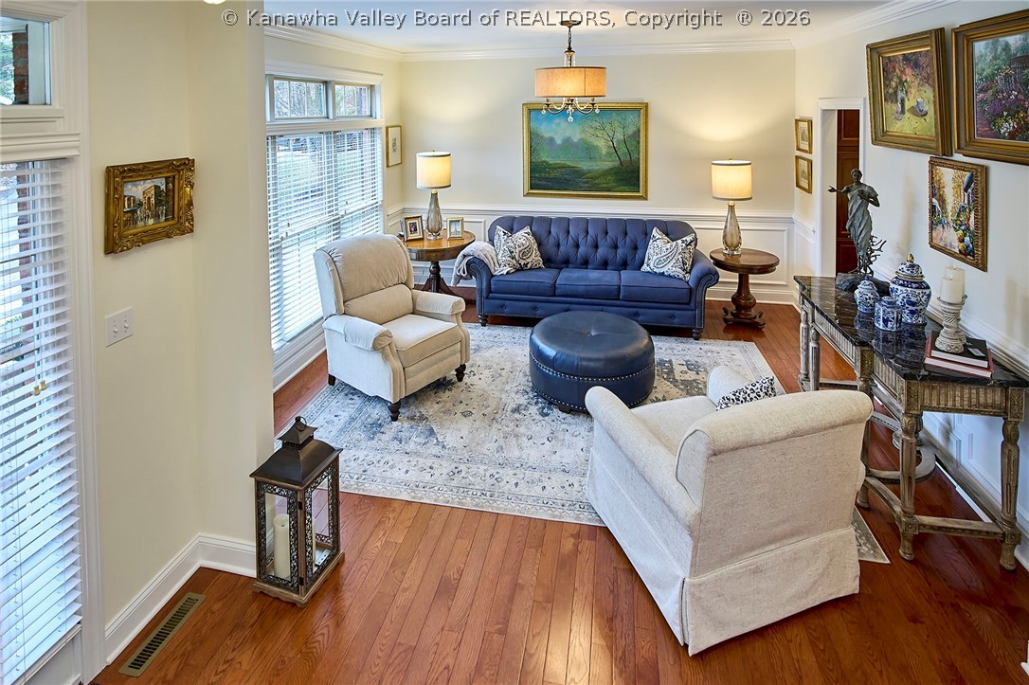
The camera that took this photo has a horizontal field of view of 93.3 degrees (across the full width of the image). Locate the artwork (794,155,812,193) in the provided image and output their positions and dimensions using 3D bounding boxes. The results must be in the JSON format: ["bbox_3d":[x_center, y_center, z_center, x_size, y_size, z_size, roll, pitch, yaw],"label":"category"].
[{"bbox_3d":[2.737,-1.586,4.600,0.030,0.310,0.340,4,24,10],"label":"artwork"}]

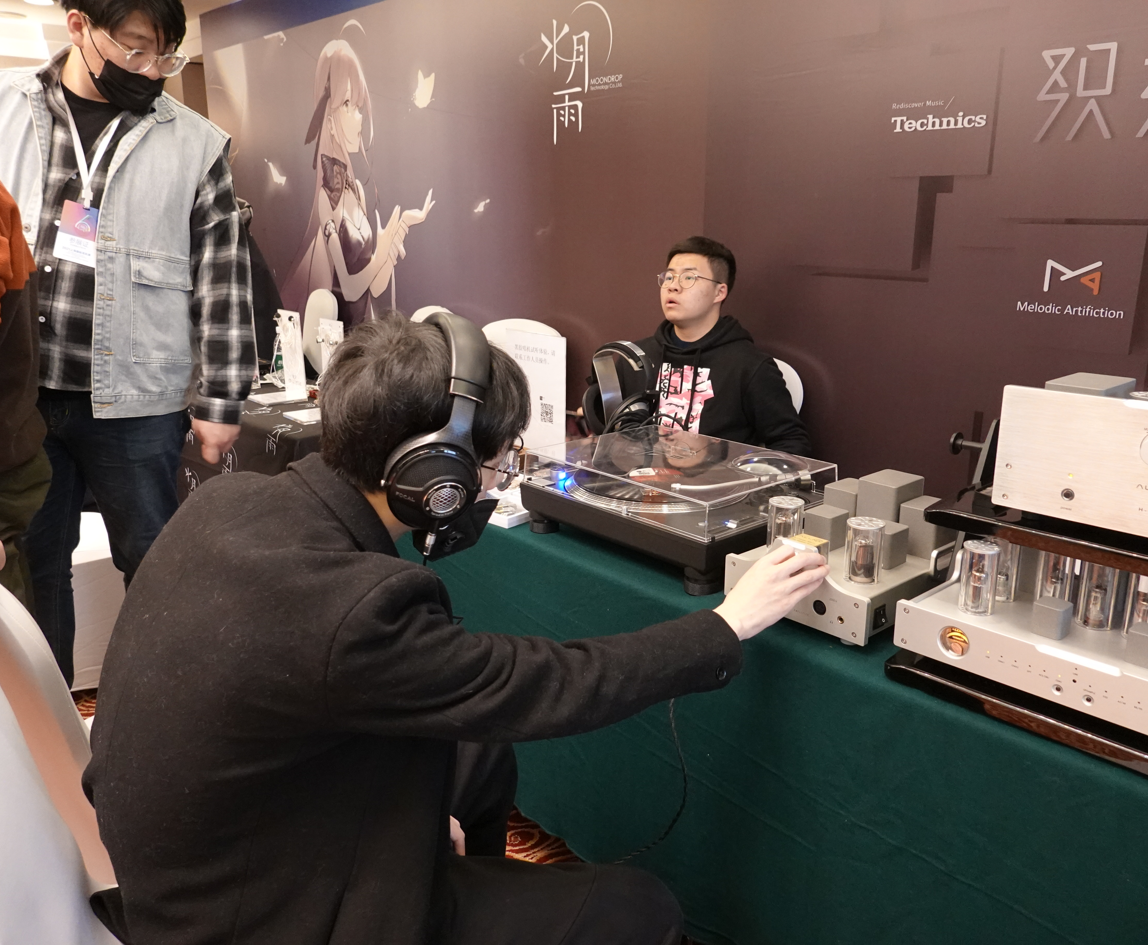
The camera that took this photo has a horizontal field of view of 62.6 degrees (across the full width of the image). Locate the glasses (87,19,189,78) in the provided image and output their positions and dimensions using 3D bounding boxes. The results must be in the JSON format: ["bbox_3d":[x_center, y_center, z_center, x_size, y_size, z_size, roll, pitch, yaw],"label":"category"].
[{"bbox_3d":[-0.751,-0.745,1.610,0.140,0.050,0.140,45,27,3],"label":"glasses"}]

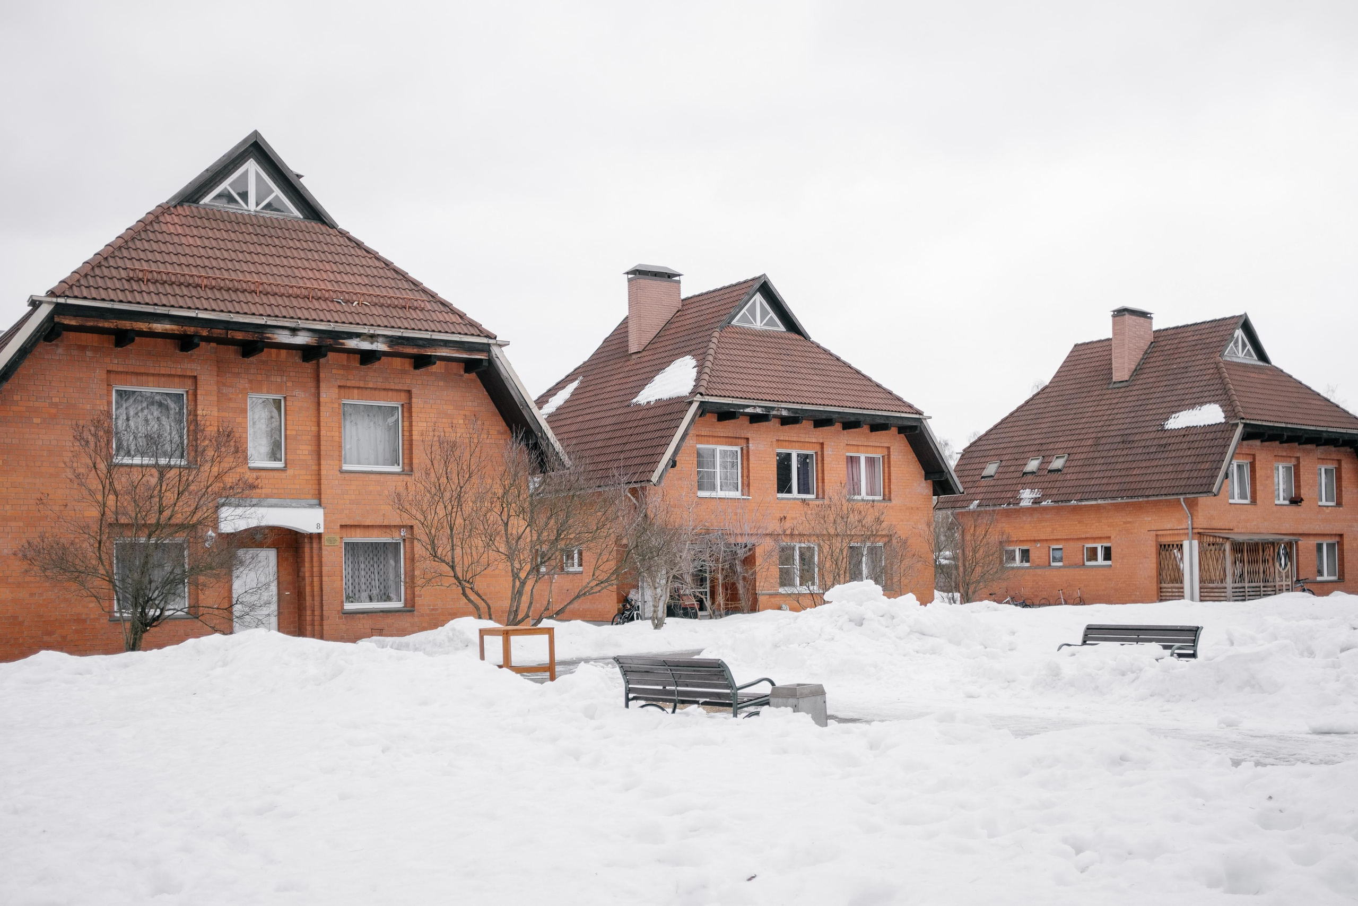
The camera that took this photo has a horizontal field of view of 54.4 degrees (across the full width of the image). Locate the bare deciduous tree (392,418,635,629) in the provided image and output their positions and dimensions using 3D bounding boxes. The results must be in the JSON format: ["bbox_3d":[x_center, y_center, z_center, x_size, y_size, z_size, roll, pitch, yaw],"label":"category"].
[{"bbox_3d":[-3.450,1.500,26.800,4.800,4.500,4.400,-1,-3,-7],"label":"bare deciduous tree"}]

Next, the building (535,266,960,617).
[{"bbox_3d":[0.610,-0.330,45.600,12.500,11.900,13.200,1,-4,-36],"label":"building"}]

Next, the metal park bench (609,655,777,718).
[{"bbox_3d":[0.150,2.630,14.600,0.770,0.830,1.880,2,-4,-41],"label":"metal park bench"}]

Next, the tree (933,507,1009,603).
[{"bbox_3d":[10.050,3.600,45.500,2.600,3.500,2.500,-2,-3,12],"label":"tree"}]

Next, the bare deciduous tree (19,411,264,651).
[{"bbox_3d":[-9.360,1.450,23.000,4.250,4.450,4.000,0,-3,-22],"label":"bare deciduous tree"}]

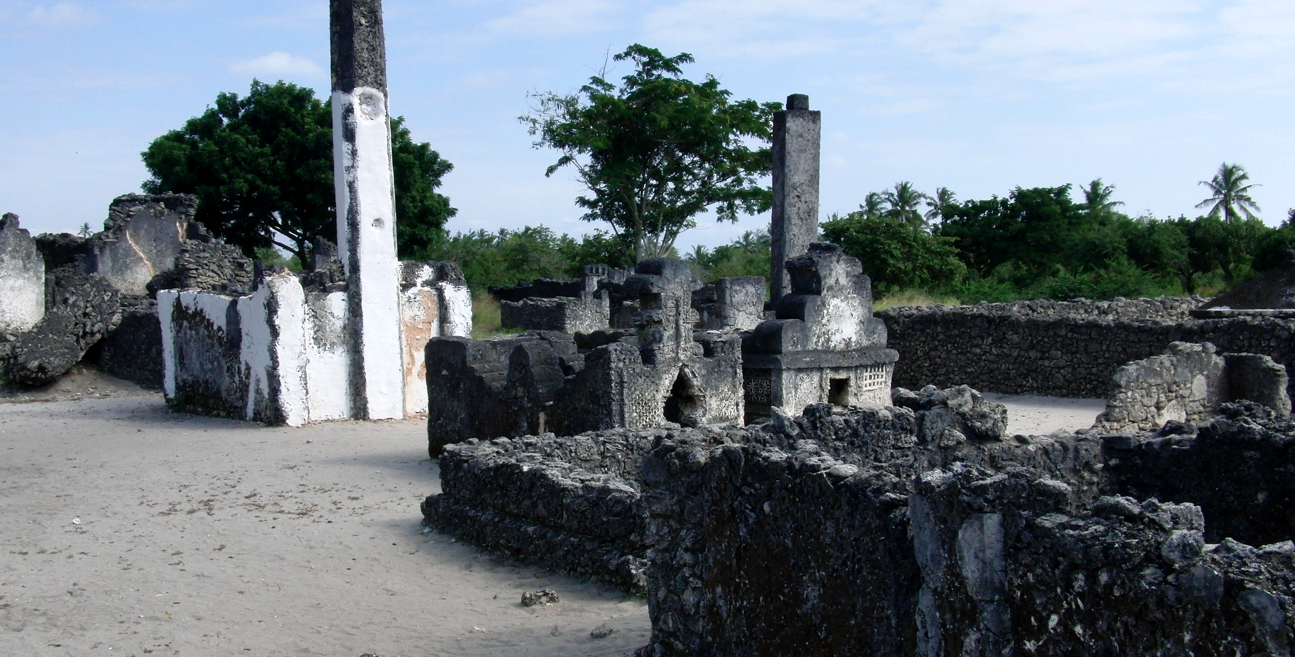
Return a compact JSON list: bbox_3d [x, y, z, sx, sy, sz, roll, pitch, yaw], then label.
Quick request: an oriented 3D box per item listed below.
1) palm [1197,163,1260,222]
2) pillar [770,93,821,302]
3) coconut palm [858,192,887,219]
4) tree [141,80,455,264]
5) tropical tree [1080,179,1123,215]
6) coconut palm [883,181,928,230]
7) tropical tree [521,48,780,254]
[{"bbox_3d":[54.586,-10.769,130.000,6.081,9.531,6.081,0,3,0],"label":"palm"},{"bbox_3d":[2.041,-1.507,19.000,0.520,3.444,0.520,-1,3,-13],"label":"pillar"},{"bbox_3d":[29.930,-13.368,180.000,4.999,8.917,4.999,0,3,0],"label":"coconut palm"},{"bbox_3d":[-10.606,-4.213,42.000,9.516,6.646,9.516,0,3,0],"label":"tree"},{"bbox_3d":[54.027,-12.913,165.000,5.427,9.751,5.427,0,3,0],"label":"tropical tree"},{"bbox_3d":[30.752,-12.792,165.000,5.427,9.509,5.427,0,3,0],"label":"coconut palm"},{"bbox_3d":[0.153,-4.751,42.000,8.012,7.720,8.012,0,3,0],"label":"tropical tree"}]

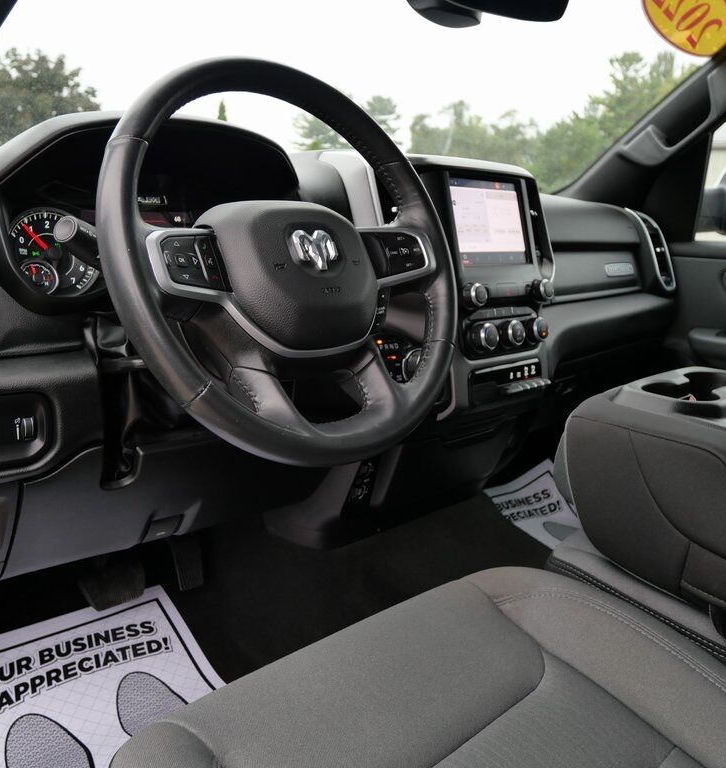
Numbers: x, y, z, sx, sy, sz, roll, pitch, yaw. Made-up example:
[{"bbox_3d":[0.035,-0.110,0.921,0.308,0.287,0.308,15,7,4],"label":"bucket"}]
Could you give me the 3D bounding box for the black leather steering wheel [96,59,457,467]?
[{"bbox_3d":[-0.066,-0.113,0.680,0.390,0.390,0.100,-12,-4,-42],"label":"black leather steering wheel"}]

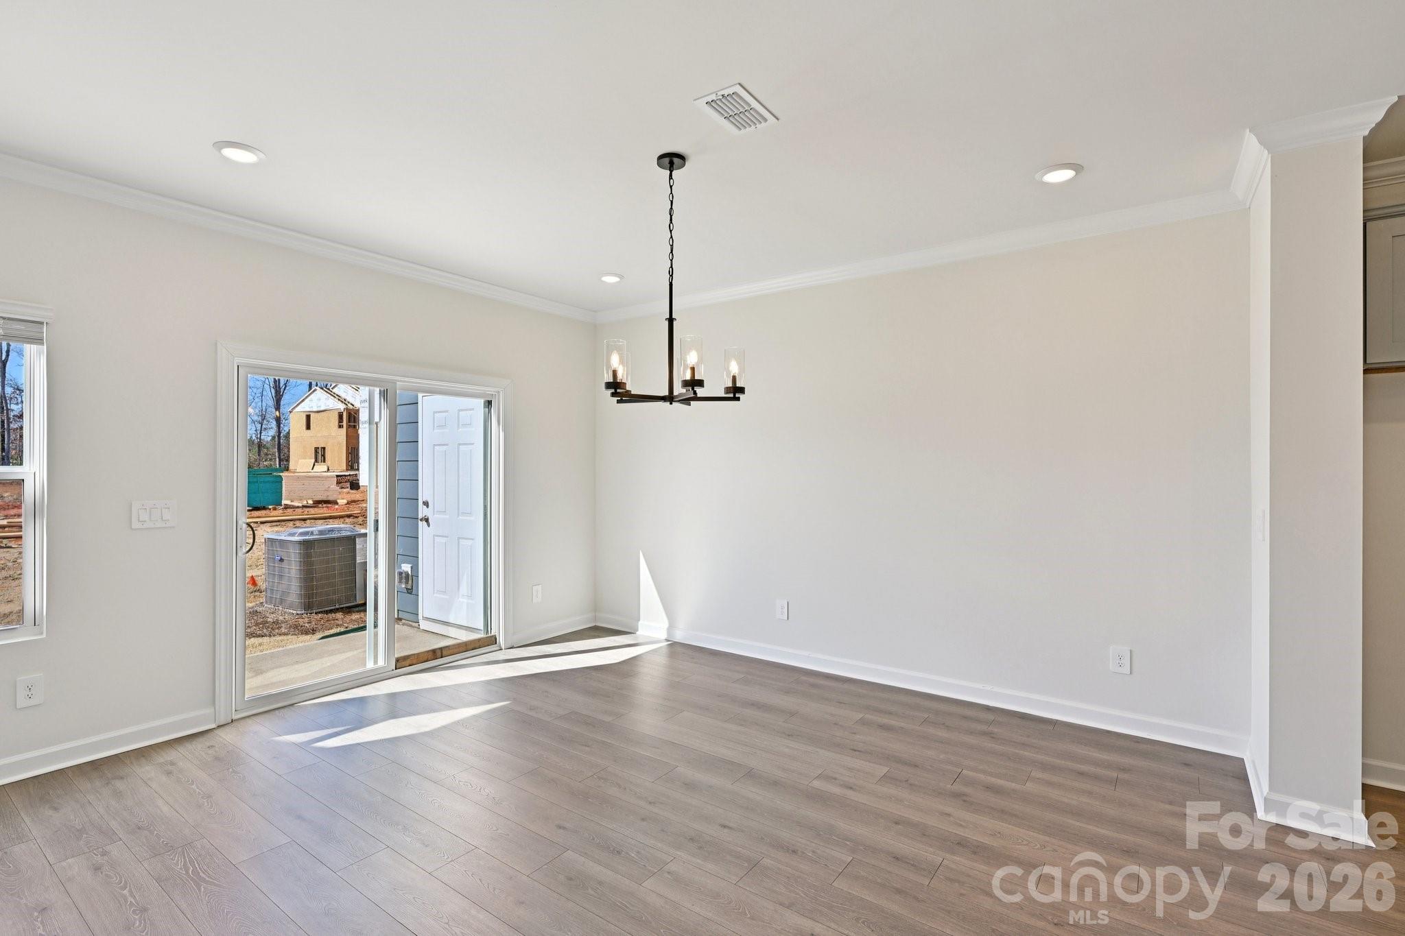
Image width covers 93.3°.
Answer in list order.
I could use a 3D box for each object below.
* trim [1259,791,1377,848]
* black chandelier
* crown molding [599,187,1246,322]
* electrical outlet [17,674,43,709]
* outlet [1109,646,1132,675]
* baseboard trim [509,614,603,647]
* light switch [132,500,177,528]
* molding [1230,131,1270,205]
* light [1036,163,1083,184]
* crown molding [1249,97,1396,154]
[{"bbox_3d":[2.358,1.347,2.557,0.330,0.106,0.026,0,0,36],"label":"trim"},{"bbox_3d":[-0.124,-0.815,2.920,0.610,1.079,0.625,0,0,0],"label":"black chandelier"},{"bbox_3d":[0.840,-1.307,4.491,4.449,0.088,0.080,0,0,36],"label":"crown molding"},{"bbox_3d":[-3.022,1.006,2.983,0.009,0.134,0.086,0,0,36],"label":"electrical outlet"},{"bbox_3d":[2.219,1.020,3.520,0.089,0.135,0.009,0,0,36],"label":"outlet"},{"bbox_3d":[-1.199,1.340,5.461,0.020,0.108,0.915,0,0,36],"label":"baseboard trim"},{"bbox_3d":[-2.758,0.236,3.341,0.009,0.134,0.178,0,0,36],"label":"light switch"},{"bbox_3d":[2.412,-1.305,2.921,0.080,0.088,0.754,0,0,36],"label":"molding"},{"bbox_3d":[1.636,-1.338,3.041,0.190,0.025,0.190,0,0,36],"label":"light"},{"bbox_3d":[2.367,-1.305,2.546,0.415,0.088,0.080,0,0,36],"label":"crown molding"}]

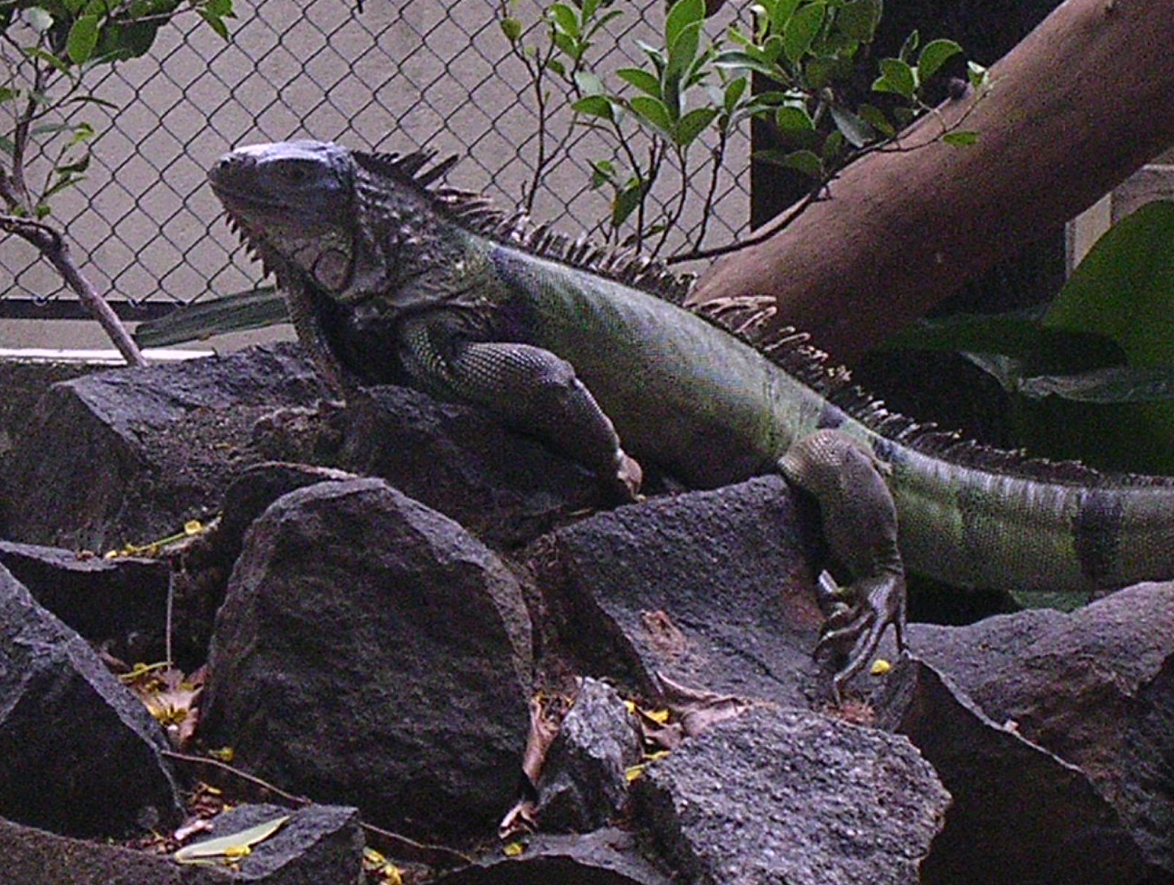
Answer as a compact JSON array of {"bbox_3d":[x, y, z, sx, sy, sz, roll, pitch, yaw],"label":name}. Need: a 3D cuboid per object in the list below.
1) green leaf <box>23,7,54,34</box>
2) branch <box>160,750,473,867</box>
[{"bbox_3d":[-0.414,-0.320,4.150,0.024,0.022,0.014,0,7,0],"label":"green leaf"},{"bbox_3d":[-0.168,0.227,3.400,0.210,0.016,0.022,20,10,8],"label":"branch"}]

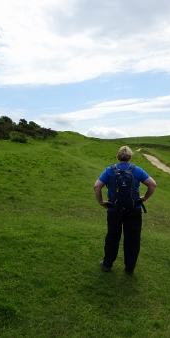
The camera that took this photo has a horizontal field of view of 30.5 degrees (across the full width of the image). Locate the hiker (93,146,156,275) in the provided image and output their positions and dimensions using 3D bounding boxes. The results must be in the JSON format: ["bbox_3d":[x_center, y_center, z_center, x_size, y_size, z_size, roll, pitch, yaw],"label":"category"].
[{"bbox_3d":[0.535,0.555,4.150,0.820,1.710,0.520,1,2,5],"label":"hiker"}]

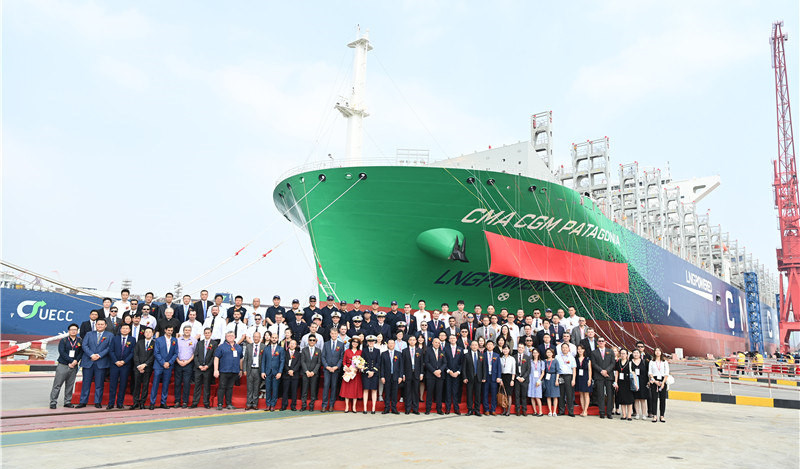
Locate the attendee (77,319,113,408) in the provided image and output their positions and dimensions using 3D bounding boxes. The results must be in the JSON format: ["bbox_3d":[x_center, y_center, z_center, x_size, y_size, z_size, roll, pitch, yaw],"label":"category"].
[{"bbox_3d":[-6.475,2.737,11.401,0.620,1.830,0.370,7,-13,-23],"label":"attendee"}]

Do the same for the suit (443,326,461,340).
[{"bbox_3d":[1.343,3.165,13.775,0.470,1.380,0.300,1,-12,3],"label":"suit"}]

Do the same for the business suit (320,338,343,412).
[{"bbox_3d":[-1.581,3.214,12.282,0.520,1.560,0.330,3,-12,-7],"label":"business suit"}]

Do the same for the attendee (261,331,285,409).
[{"bbox_3d":[-2.952,3.165,12.374,0.530,1.733,0.360,4,-11,-10],"label":"attendee"}]

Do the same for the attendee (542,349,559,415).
[{"bbox_3d":[3.585,3.510,12.700,0.420,1.555,0.290,1,-11,6],"label":"attendee"}]

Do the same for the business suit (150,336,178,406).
[{"bbox_3d":[-5.067,2.952,11.556,0.550,1.480,0.340,7,-13,-23],"label":"business suit"}]

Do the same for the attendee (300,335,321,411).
[{"bbox_3d":[-2.071,3.157,12.226,0.480,1.680,0.340,4,-12,-8],"label":"attendee"}]

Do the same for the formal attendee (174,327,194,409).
[{"bbox_3d":[-4.908,3.011,12.182,0.490,1.792,0.360,5,-12,-16],"label":"formal attendee"}]

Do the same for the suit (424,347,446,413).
[{"bbox_3d":[0.857,3.463,12.692,0.540,1.537,0.360,2,-11,0],"label":"suit"}]

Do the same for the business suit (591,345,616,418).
[{"bbox_3d":[4.840,3.489,12.650,0.580,1.606,0.350,0,-11,8],"label":"business suit"}]

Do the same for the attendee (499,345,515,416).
[{"bbox_3d":[2.558,3.490,12.781,0.430,1.601,0.340,-1,-12,16],"label":"attendee"}]

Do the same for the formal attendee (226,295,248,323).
[{"bbox_3d":[-4.452,2.514,14.350,0.520,1.740,0.320,4,-11,-10],"label":"formal attendee"}]

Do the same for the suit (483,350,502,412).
[{"bbox_3d":[2.196,3.560,12.903,0.500,1.522,0.360,1,-11,4],"label":"suit"}]

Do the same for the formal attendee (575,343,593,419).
[{"bbox_3d":[4.537,3.606,13.196,0.450,1.674,0.320,0,-12,10],"label":"formal attendee"}]

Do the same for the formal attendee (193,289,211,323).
[{"bbox_3d":[-5.130,2.326,13.720,0.520,1.770,0.330,6,-12,-17],"label":"formal attendee"}]

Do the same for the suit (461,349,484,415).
[{"bbox_3d":[1.803,3.515,12.774,0.540,1.534,0.360,2,-11,3],"label":"suit"}]

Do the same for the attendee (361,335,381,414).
[{"bbox_3d":[-0.686,3.257,12.520,0.450,1.767,0.360,3,-11,-4],"label":"attendee"}]

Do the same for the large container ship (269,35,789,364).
[{"bbox_3d":[105.907,20.590,205.100,51.000,68.500,366.000,-9,-16,40],"label":"large container ship"}]

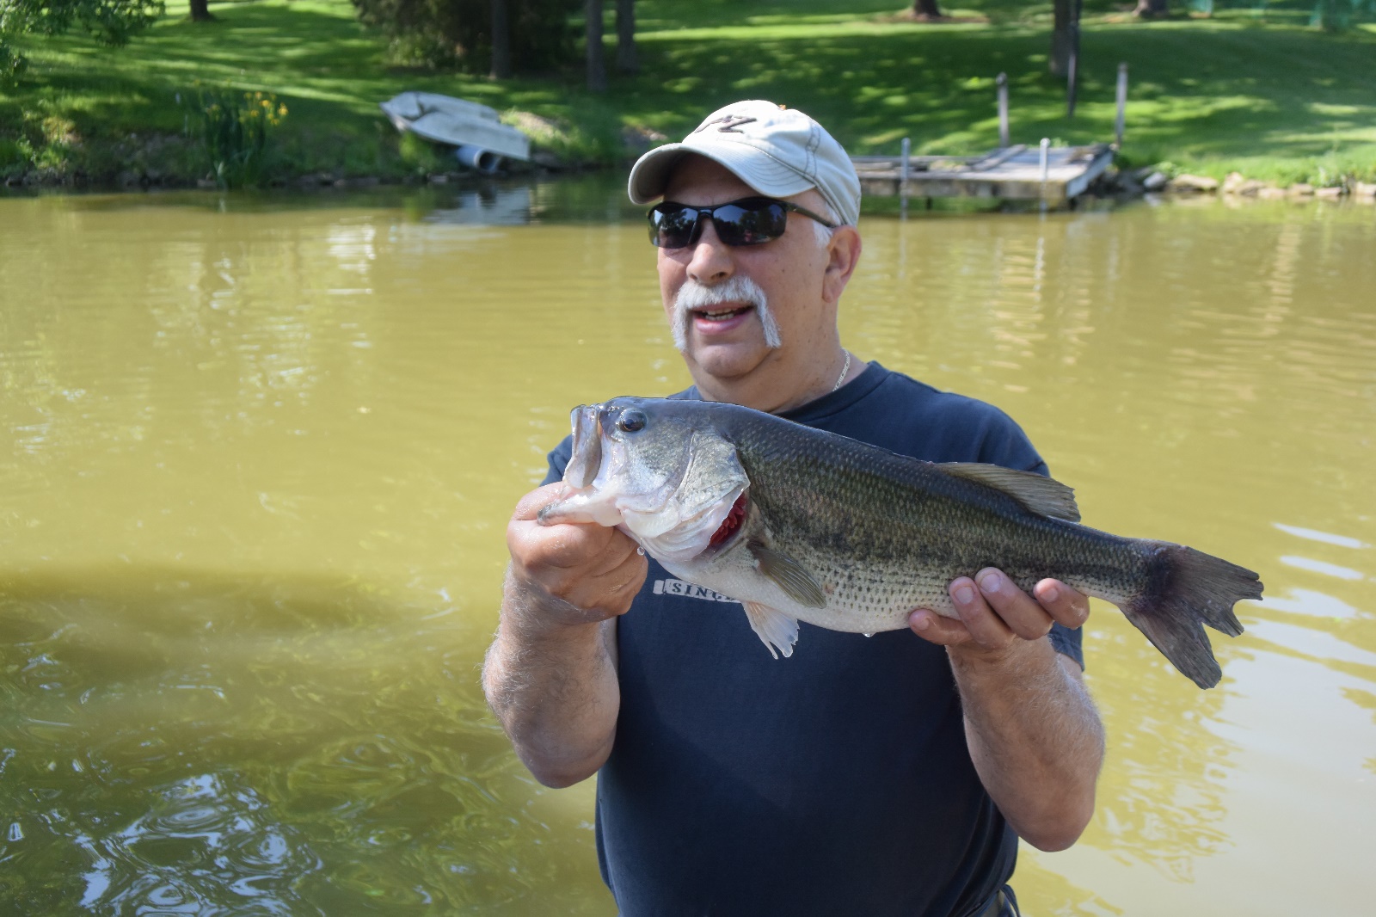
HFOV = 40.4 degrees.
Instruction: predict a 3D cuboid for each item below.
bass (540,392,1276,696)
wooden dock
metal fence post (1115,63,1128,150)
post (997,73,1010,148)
[{"bbox_3d":[0.163,0.080,1.440,0.555,0.180,0.100,13,7,-3],"label":"bass"},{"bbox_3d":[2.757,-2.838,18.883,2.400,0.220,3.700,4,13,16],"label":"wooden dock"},{"bbox_3d":[4.628,-3.761,20.000,0.100,0.940,0.100,0,12,0],"label":"metal fence post"},{"bbox_3d":[3.370,-3.709,20.000,0.100,0.820,0.100,0,12,0],"label":"post"}]

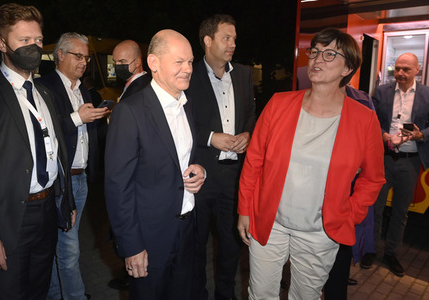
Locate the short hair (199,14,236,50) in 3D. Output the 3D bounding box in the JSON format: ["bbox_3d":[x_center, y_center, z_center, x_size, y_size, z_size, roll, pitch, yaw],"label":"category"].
[{"bbox_3d":[0.018,-0.687,1.767,0.210,0.210,0.180,8,13,37],"label":"short hair"}]

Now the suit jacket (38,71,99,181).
[{"bbox_3d":[-0.915,-0.144,1.884,0.380,0.750,0.500,7,12,34],"label":"suit jacket"}]

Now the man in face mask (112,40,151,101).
[{"bbox_3d":[-0.639,0.180,2.205,0.420,1.830,0.540,-9,13,-41],"label":"man in face mask"}]

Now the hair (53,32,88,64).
[{"bbox_3d":[-0.868,-0.612,1.811,0.205,0.200,0.175,14,14,18],"label":"hair"}]

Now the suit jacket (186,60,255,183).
[{"bbox_3d":[0.000,-0.151,1.862,0.580,0.790,0.360,-6,12,-29],"label":"suit jacket"}]

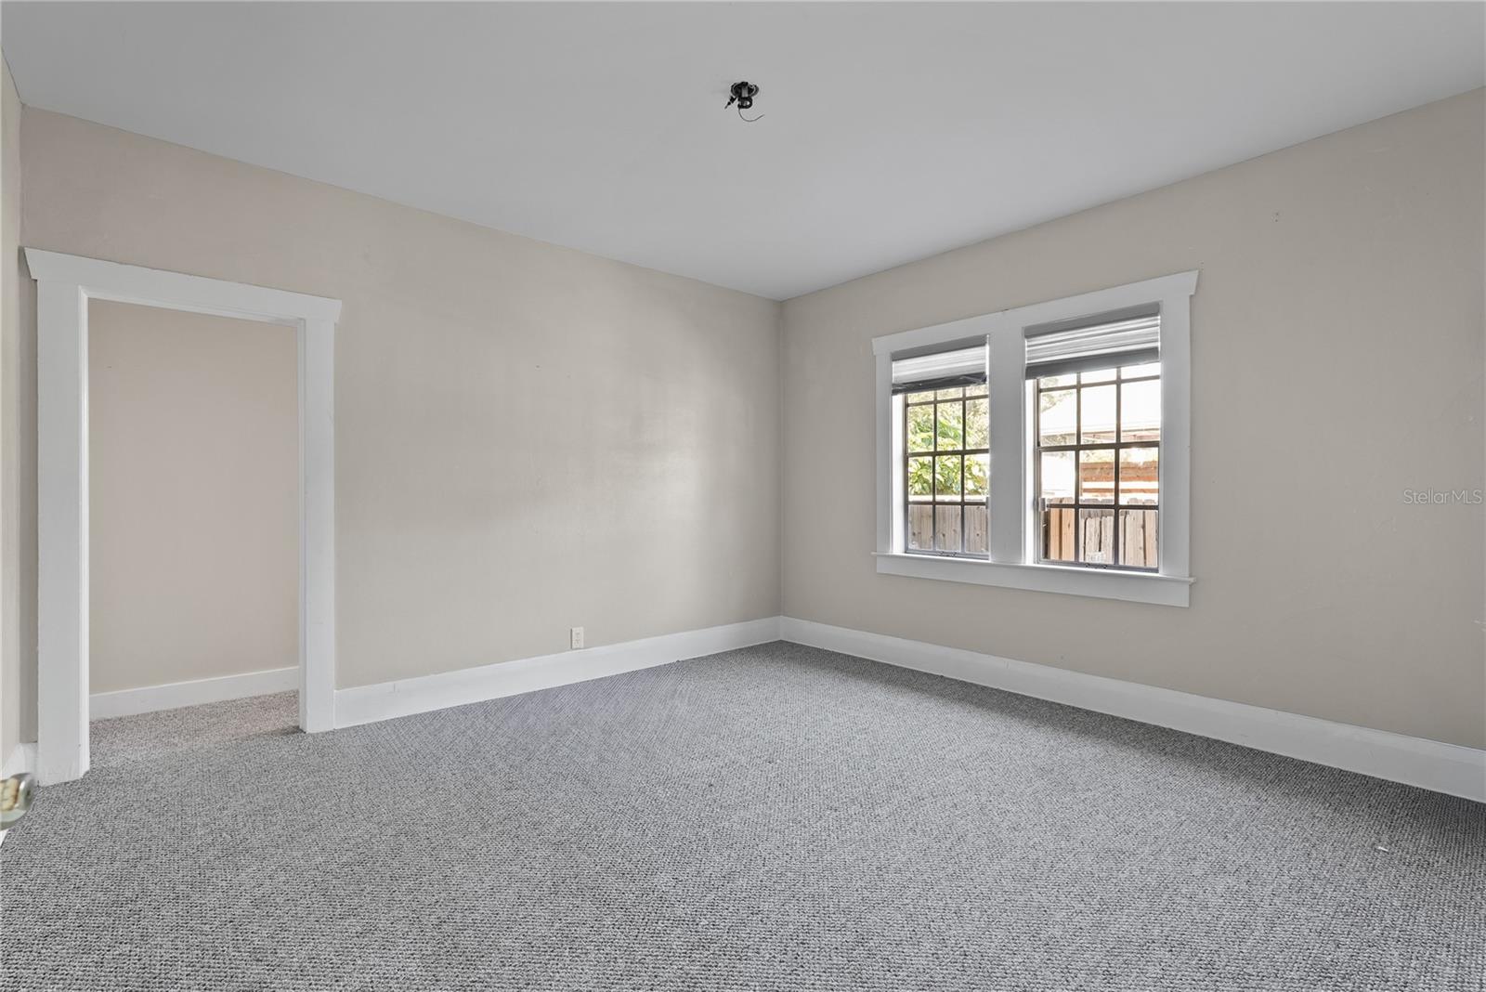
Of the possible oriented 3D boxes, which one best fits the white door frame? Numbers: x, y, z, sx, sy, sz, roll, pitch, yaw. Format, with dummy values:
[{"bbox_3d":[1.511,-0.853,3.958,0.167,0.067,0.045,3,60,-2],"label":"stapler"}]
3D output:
[{"bbox_3d":[-2.460,0.100,3.011,1.082,2.163,0.150,0,0,-41],"label":"white door frame"}]

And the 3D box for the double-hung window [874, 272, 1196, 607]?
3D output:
[{"bbox_3d":[1.579,-0.278,3.943,0.120,1.635,1.946,0,0,-41],"label":"double-hung window"}]

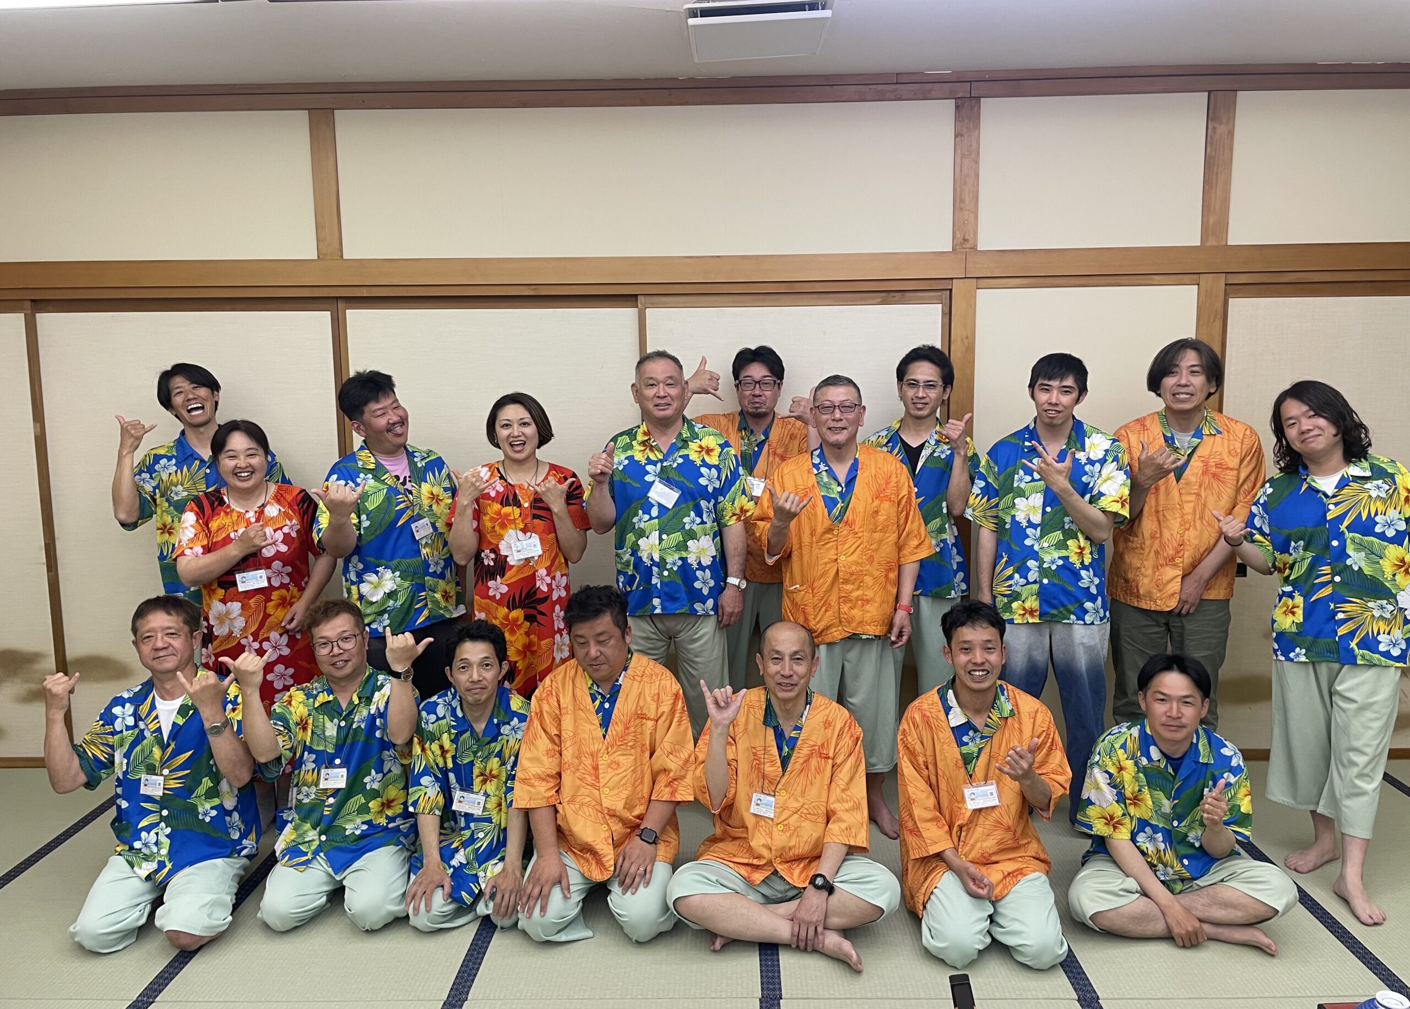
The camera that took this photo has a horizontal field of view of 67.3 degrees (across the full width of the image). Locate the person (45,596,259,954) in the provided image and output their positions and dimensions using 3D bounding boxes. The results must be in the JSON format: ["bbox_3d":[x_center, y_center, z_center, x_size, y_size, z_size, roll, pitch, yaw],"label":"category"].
[{"bbox_3d":[-1.707,0.785,3.378,0.670,1.000,0.660,-2,8,-9],"label":"person"}]

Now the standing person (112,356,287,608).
[{"bbox_3d":[-1.906,0.339,4.169,0.600,1.760,0.380,-2,8,-9],"label":"standing person"}]

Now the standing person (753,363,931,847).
[{"bbox_3d":[0.479,0.375,3.742,0.610,1.650,0.420,1,8,9],"label":"standing person"}]

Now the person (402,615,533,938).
[{"bbox_3d":[-0.753,0.823,3.446,0.450,0.880,0.660,-2,8,-8],"label":"person"}]

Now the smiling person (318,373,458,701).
[{"bbox_3d":[-1.142,0.361,3.872,0.560,1.685,0.450,-6,10,-31],"label":"smiling person"}]

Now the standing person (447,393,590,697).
[{"bbox_3d":[-0.677,0.408,3.984,0.530,1.640,0.340,-1,8,-5],"label":"standing person"}]

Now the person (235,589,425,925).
[{"bbox_3d":[-1.201,0.790,3.470,0.630,0.950,0.660,-2,8,-11],"label":"person"}]

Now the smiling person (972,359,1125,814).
[{"bbox_3d":[1.195,0.340,3.703,0.560,1.710,0.420,2,9,21],"label":"smiling person"}]

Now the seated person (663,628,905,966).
[{"bbox_3d":[0.248,0.846,3.339,0.730,0.920,0.700,0,8,3],"label":"seated person"}]

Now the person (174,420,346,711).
[{"bbox_3d":[-1.537,0.475,3.674,0.560,1.525,0.420,-4,9,-19],"label":"person"}]

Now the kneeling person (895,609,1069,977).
[{"bbox_3d":[0.854,0.804,3.292,0.550,1.000,0.640,1,8,13],"label":"kneeling person"}]

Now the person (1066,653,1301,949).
[{"bbox_3d":[1.494,0.883,3.392,0.710,0.800,0.680,1,8,15],"label":"person"}]

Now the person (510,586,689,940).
[{"bbox_3d":[-0.310,0.781,3.442,0.570,1.035,0.660,0,8,7],"label":"person"}]

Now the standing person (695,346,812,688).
[{"bbox_3d":[0.207,0.283,4.057,0.560,1.750,0.420,0,8,3],"label":"standing person"}]

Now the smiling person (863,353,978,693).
[{"bbox_3d":[0.836,0.295,4.112,0.480,1.790,0.340,0,8,6],"label":"smiling person"}]

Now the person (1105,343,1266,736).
[{"bbox_3d":[1.795,0.271,3.975,0.570,1.755,0.400,3,9,25],"label":"person"}]

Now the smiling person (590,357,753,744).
[{"bbox_3d":[-0.121,0.333,3.943,0.620,1.785,0.380,-1,8,1],"label":"smiling person"}]

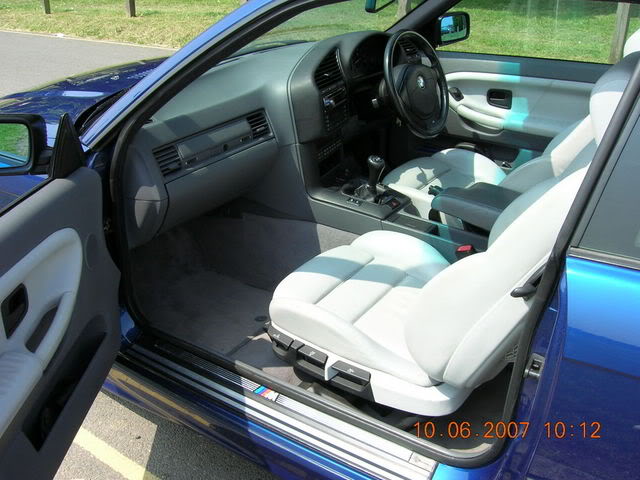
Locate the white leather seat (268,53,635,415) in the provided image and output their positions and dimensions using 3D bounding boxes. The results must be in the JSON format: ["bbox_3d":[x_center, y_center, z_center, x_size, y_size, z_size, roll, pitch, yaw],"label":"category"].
[{"bbox_3d":[0.316,-0.057,1.397,0.810,0.795,0.540,15,30,30],"label":"white leather seat"}]

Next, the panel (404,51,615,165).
[{"bbox_3d":[0.701,-0.445,2.272,1.080,0.415,0.120,15,30,30],"label":"panel"}]

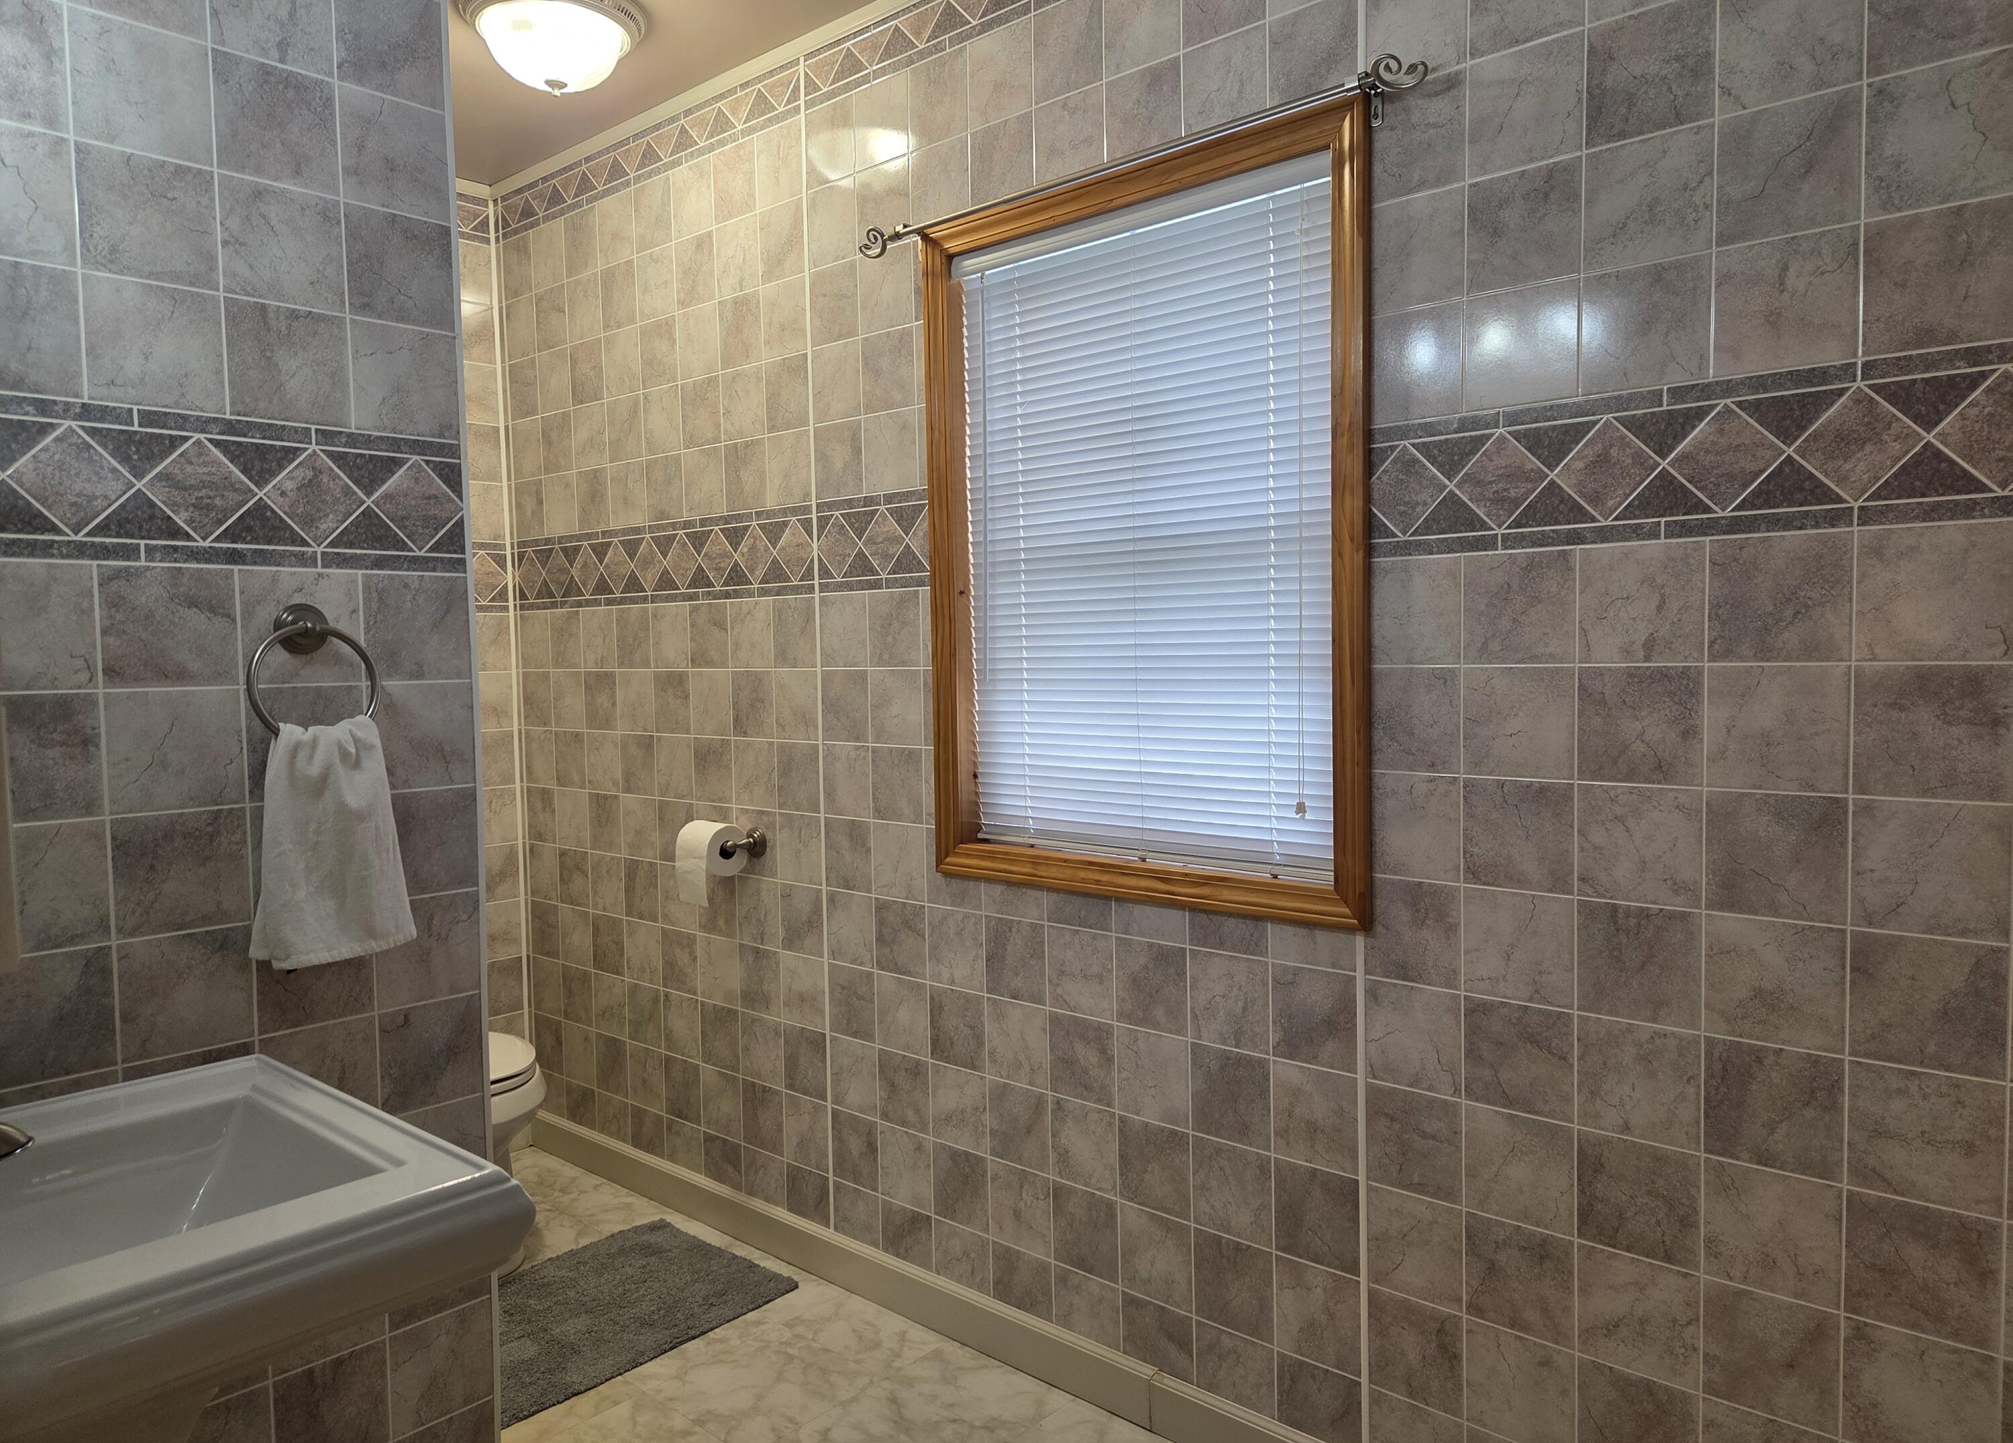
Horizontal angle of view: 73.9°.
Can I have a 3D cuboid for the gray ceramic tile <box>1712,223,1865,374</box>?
[{"bbox_3d":[0.907,-0.486,1.559,0.150,0.149,0.010,2,4,42],"label":"gray ceramic tile"}]

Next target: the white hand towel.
[{"bbox_3d":[-0.889,0.154,1.759,0.075,0.318,0.212,2,4,42],"label":"white hand towel"}]

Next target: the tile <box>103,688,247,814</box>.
[{"bbox_3d":[-1.033,0.036,1.664,0.010,0.150,0.150,2,4,42],"label":"tile"}]

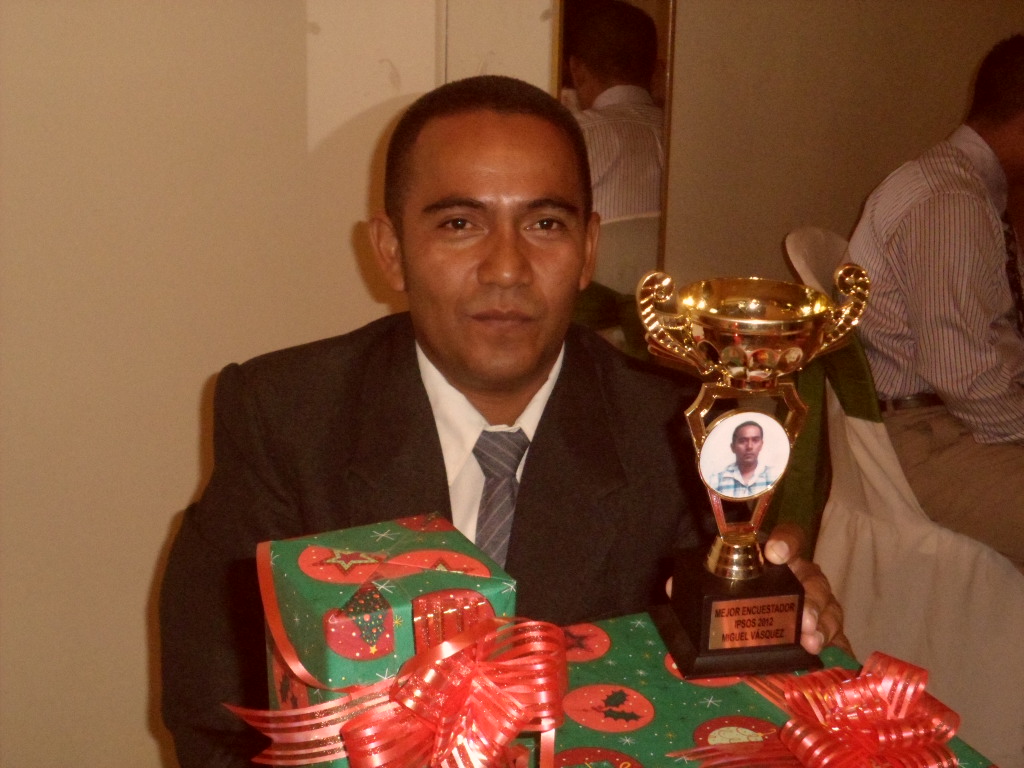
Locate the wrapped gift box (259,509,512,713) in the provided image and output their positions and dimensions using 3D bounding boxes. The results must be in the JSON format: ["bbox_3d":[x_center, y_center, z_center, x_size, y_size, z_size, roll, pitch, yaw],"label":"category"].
[{"bbox_3d":[-0.063,0.168,0.758,0.101,0.170,0.089,-8,22,-23],"label":"wrapped gift box"}]

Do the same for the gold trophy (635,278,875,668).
[{"bbox_3d":[0.133,0.044,0.844,0.131,0.229,0.085,-3,20,-9],"label":"gold trophy"}]

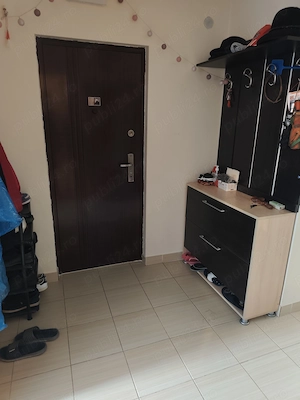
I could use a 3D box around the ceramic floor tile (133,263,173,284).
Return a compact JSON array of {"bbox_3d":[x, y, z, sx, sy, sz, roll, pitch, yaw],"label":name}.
[{"bbox_3d":[0.012,0.727,2.665,0.333,0.010,0.333,-5,18,-19],"label":"ceramic floor tile"}]

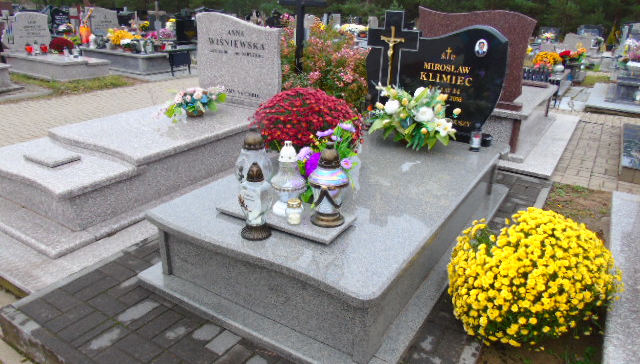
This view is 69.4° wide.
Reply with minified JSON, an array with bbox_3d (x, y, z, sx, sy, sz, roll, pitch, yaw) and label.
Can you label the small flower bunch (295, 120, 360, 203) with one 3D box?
[{"bbox_3d":[0.047,-0.101,2.353,0.310,0.420,0.270,15,25,28],"label":"small flower bunch"}]

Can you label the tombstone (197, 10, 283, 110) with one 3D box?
[{"bbox_3d":[-0.719,-1.085,4.129,0.910,0.790,0.100,15,25,28],"label":"tombstone"}]

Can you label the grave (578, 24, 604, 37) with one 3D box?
[{"bbox_3d":[8.510,-4.578,14.582,0.740,0.750,0.150,15,25,28],"label":"grave"}]

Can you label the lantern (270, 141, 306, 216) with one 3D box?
[{"bbox_3d":[-0.151,-0.021,2.253,0.168,0.365,0.168,2,22,-1],"label":"lantern"}]

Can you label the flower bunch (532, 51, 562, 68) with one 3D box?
[{"bbox_3d":[3.630,-1.955,7.376,0.480,0.330,0.440,15,26,29],"label":"flower bunch"}]

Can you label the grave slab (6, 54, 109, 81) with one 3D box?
[{"bbox_3d":[-4.805,-2.137,8.389,1.770,0.275,0.920,15,25,28],"label":"grave slab"}]

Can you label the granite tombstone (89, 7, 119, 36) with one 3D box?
[{"bbox_3d":[-4.105,-2.981,8.850,0.120,0.700,0.680,15,26,29],"label":"granite tombstone"}]

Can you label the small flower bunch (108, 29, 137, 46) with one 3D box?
[{"bbox_3d":[-3.562,-2.604,8.357,0.450,0.360,0.520,15,26,29],"label":"small flower bunch"}]

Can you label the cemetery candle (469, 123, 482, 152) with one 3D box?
[{"bbox_3d":[1.178,-0.335,3.467,0.092,0.205,0.092,15,25,28],"label":"cemetery candle"}]

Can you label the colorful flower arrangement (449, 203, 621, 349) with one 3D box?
[{"bbox_3d":[0.880,0.404,1.949,0.640,0.550,0.640,15,25,28],"label":"colorful flower arrangement"}]

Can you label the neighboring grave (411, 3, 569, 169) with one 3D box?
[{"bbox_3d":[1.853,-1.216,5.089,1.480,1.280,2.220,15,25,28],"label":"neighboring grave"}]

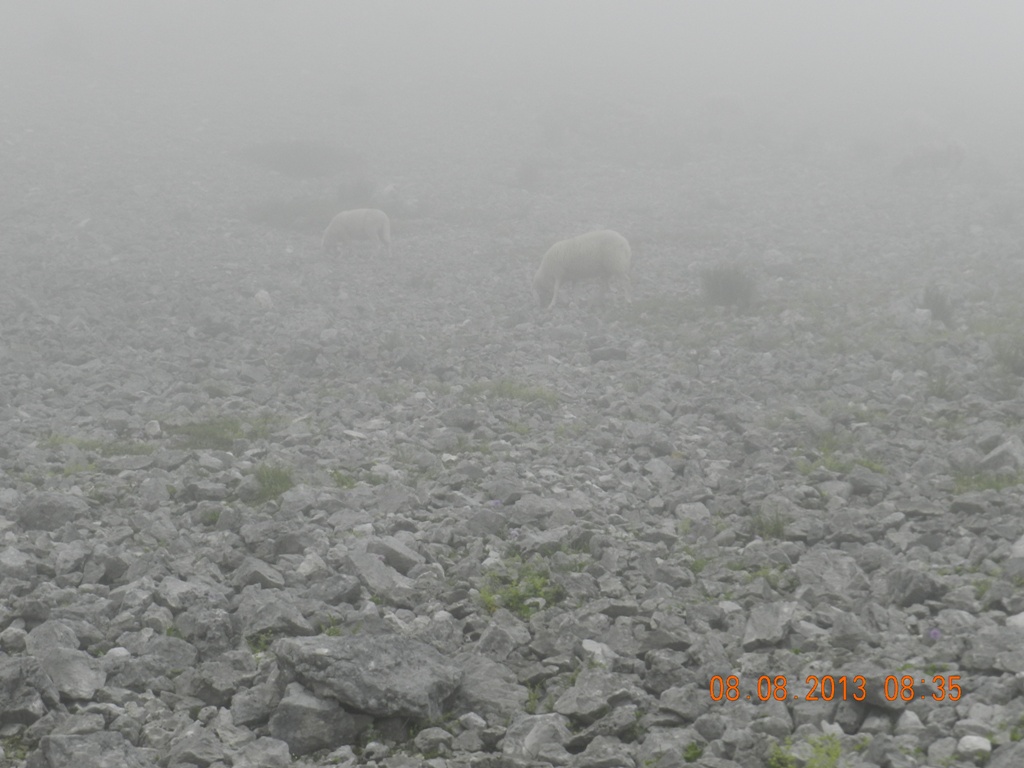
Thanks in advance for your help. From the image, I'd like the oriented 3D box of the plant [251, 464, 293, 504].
[{"bbox_3d":[-1.055,0.438,9.900,0.193,0.160,0.180,0,3,0],"label":"plant"}]

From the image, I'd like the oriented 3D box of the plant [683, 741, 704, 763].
[{"bbox_3d":[0.468,0.948,5.800,0.057,0.055,0.055,0,3,0],"label":"plant"}]

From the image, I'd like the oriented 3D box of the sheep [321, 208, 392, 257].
[{"bbox_3d":[-1.923,-1.873,27.800,0.900,0.610,0.310,1,3,10],"label":"sheep"}]

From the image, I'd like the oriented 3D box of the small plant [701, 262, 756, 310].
[{"bbox_3d":[1.926,-0.876,20.000,0.500,0.400,0.460,0,3,0],"label":"small plant"}]

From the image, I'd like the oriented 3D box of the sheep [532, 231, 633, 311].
[{"bbox_3d":[0.627,-1.019,20.000,0.890,0.710,0.340,0,3,0],"label":"sheep"}]

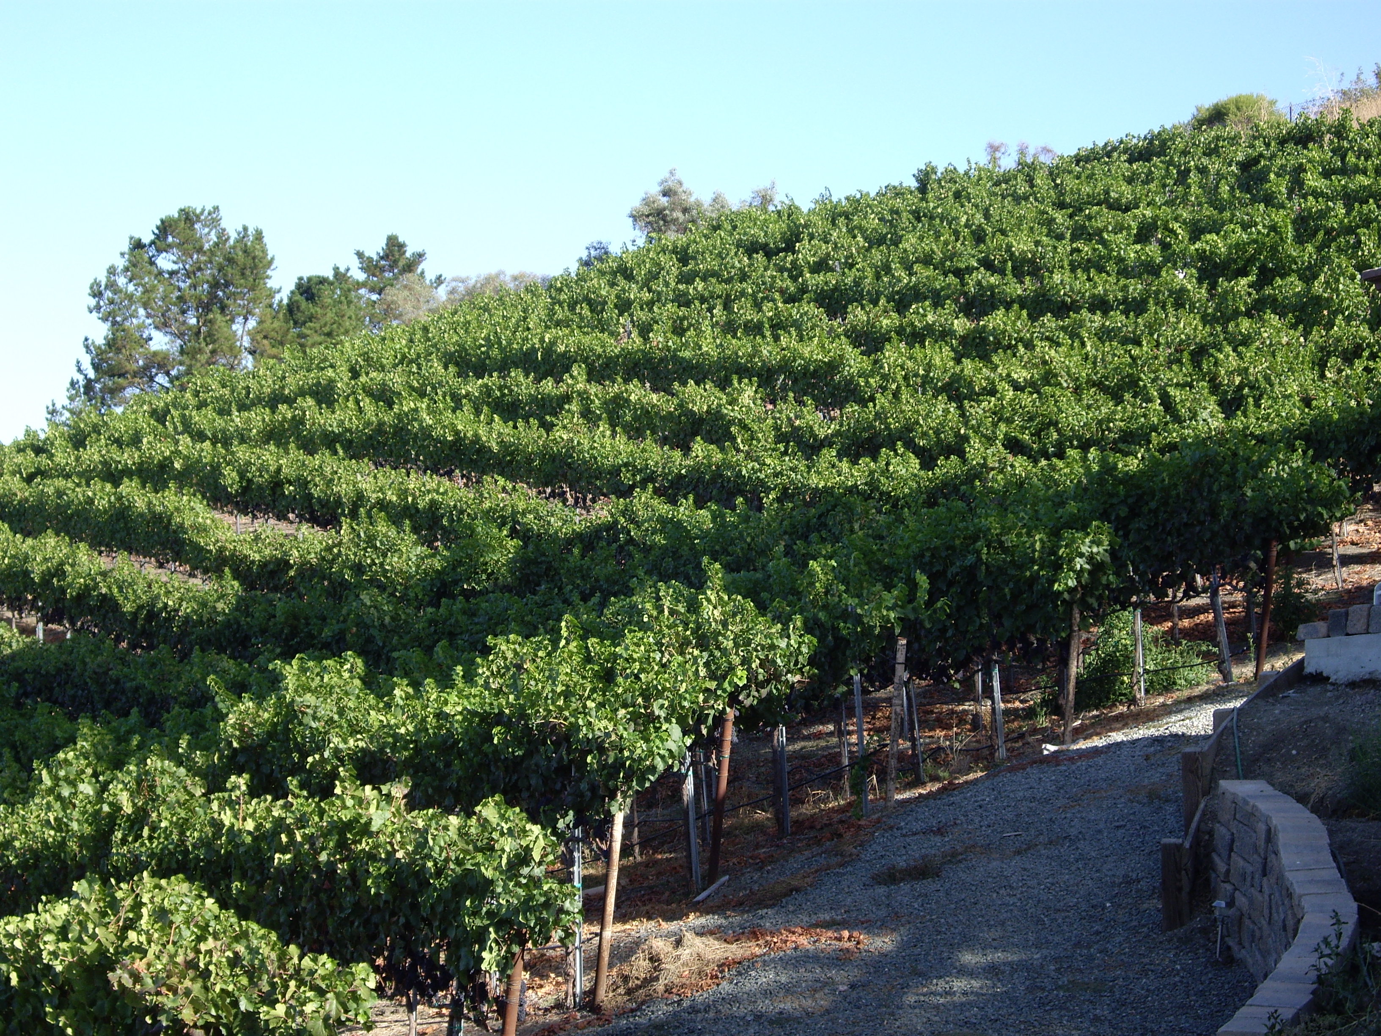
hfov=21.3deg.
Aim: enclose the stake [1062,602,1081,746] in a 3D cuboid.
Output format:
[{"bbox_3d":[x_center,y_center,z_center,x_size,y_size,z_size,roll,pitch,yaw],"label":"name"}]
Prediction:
[{"bbox_3d":[3.129,1.243,29.994,0.070,1.250,0.070,5,1,-30],"label":"stake"}]

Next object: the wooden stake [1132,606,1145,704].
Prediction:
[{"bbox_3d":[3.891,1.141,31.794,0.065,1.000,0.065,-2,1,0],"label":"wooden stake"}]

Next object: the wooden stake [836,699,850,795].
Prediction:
[{"bbox_3d":[1.210,1.778,29.195,0.055,0.920,0.055,-5,1,0],"label":"wooden stake"}]

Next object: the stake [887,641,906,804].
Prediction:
[{"bbox_3d":[1.581,1.542,27.994,0.072,1.290,0.072,3,1,-30],"label":"stake"}]

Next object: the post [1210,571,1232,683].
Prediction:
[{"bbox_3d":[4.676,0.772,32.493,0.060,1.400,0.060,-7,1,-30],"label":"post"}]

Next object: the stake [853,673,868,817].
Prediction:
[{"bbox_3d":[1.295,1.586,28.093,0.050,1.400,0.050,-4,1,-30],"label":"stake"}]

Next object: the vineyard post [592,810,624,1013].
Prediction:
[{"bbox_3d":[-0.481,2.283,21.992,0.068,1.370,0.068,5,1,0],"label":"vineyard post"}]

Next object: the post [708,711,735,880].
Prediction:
[{"bbox_3d":[0.211,1.827,24.992,0.067,1.330,0.067,6,1,0],"label":"post"}]

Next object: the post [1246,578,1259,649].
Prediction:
[{"bbox_3d":[5.244,0.846,34.295,0.065,0.780,0.065,-4,1,0],"label":"post"}]

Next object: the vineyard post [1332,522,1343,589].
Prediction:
[{"bbox_3d":[6.569,0.361,37.296,0.060,0.740,0.060,-6,1,0],"label":"vineyard post"}]

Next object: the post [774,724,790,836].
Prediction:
[{"bbox_3d":[0.688,1.897,27.494,0.065,0.970,0.065,-3,1,0],"label":"post"}]

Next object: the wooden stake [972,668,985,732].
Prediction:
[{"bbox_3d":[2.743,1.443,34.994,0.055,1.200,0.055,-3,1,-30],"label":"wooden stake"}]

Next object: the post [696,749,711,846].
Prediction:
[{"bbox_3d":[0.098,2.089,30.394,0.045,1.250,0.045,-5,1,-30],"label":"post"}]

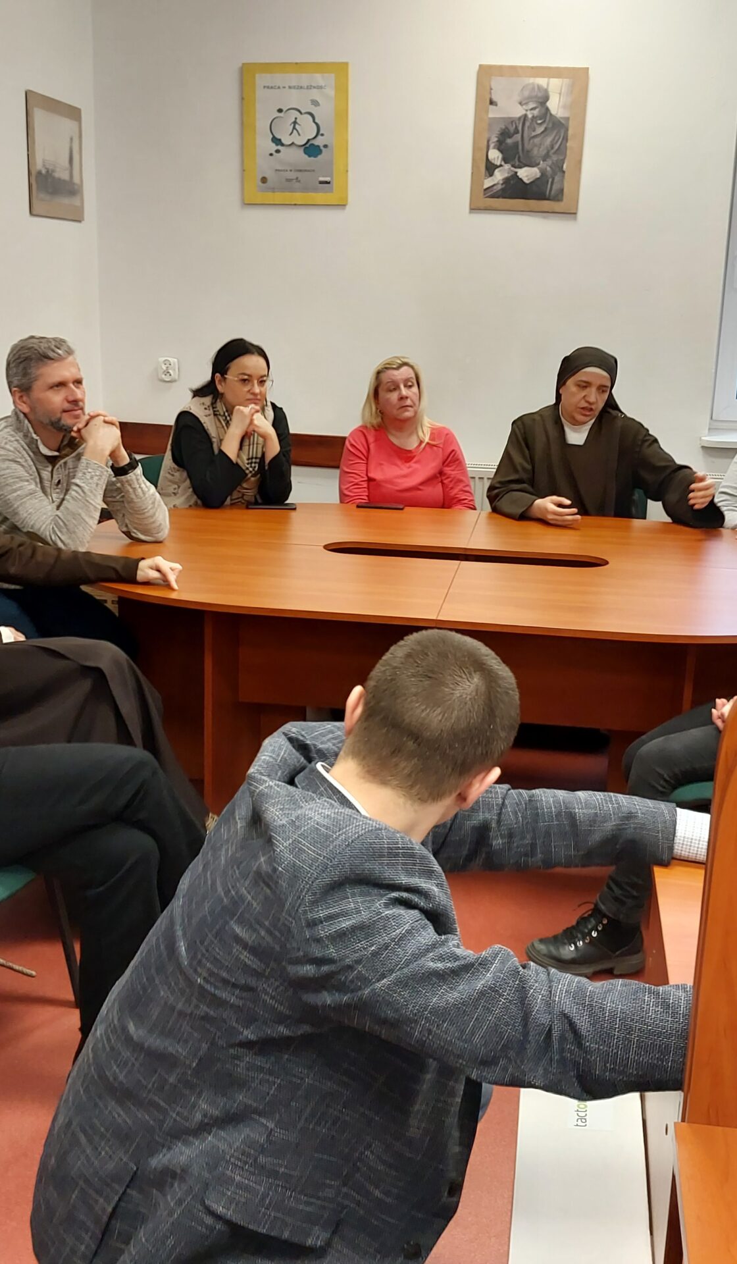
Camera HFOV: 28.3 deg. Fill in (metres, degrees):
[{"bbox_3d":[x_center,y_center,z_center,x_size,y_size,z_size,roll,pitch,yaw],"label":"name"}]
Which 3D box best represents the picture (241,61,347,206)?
[{"bbox_3d":[-0.272,-1.854,5.445,0.400,0.500,0.020,4,13,11],"label":"picture"}]

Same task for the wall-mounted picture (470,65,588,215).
[{"bbox_3d":[0.583,-1.788,5.311,0.395,0.505,0.020,4,13,8],"label":"wall-mounted picture"}]

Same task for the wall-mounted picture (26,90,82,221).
[{"bbox_3d":[-1.075,-1.641,5.082,0.020,0.395,0.515,4,13,8],"label":"wall-mounted picture"}]

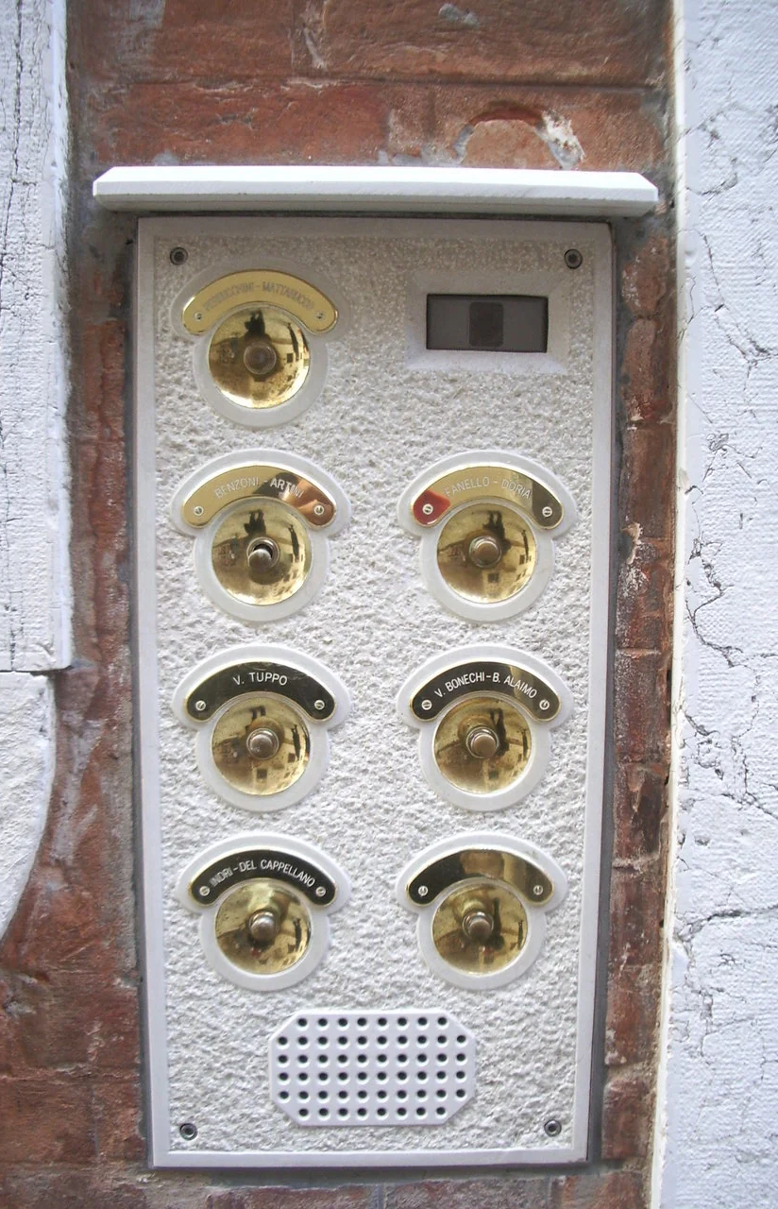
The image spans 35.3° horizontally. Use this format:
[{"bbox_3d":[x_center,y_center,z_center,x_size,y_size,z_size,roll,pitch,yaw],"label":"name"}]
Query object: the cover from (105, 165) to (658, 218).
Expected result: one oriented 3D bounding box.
[{"bbox_3d":[-0.006,-0.226,0.663,0.298,0.021,0.036,0,6,-2],"label":"cover"}]

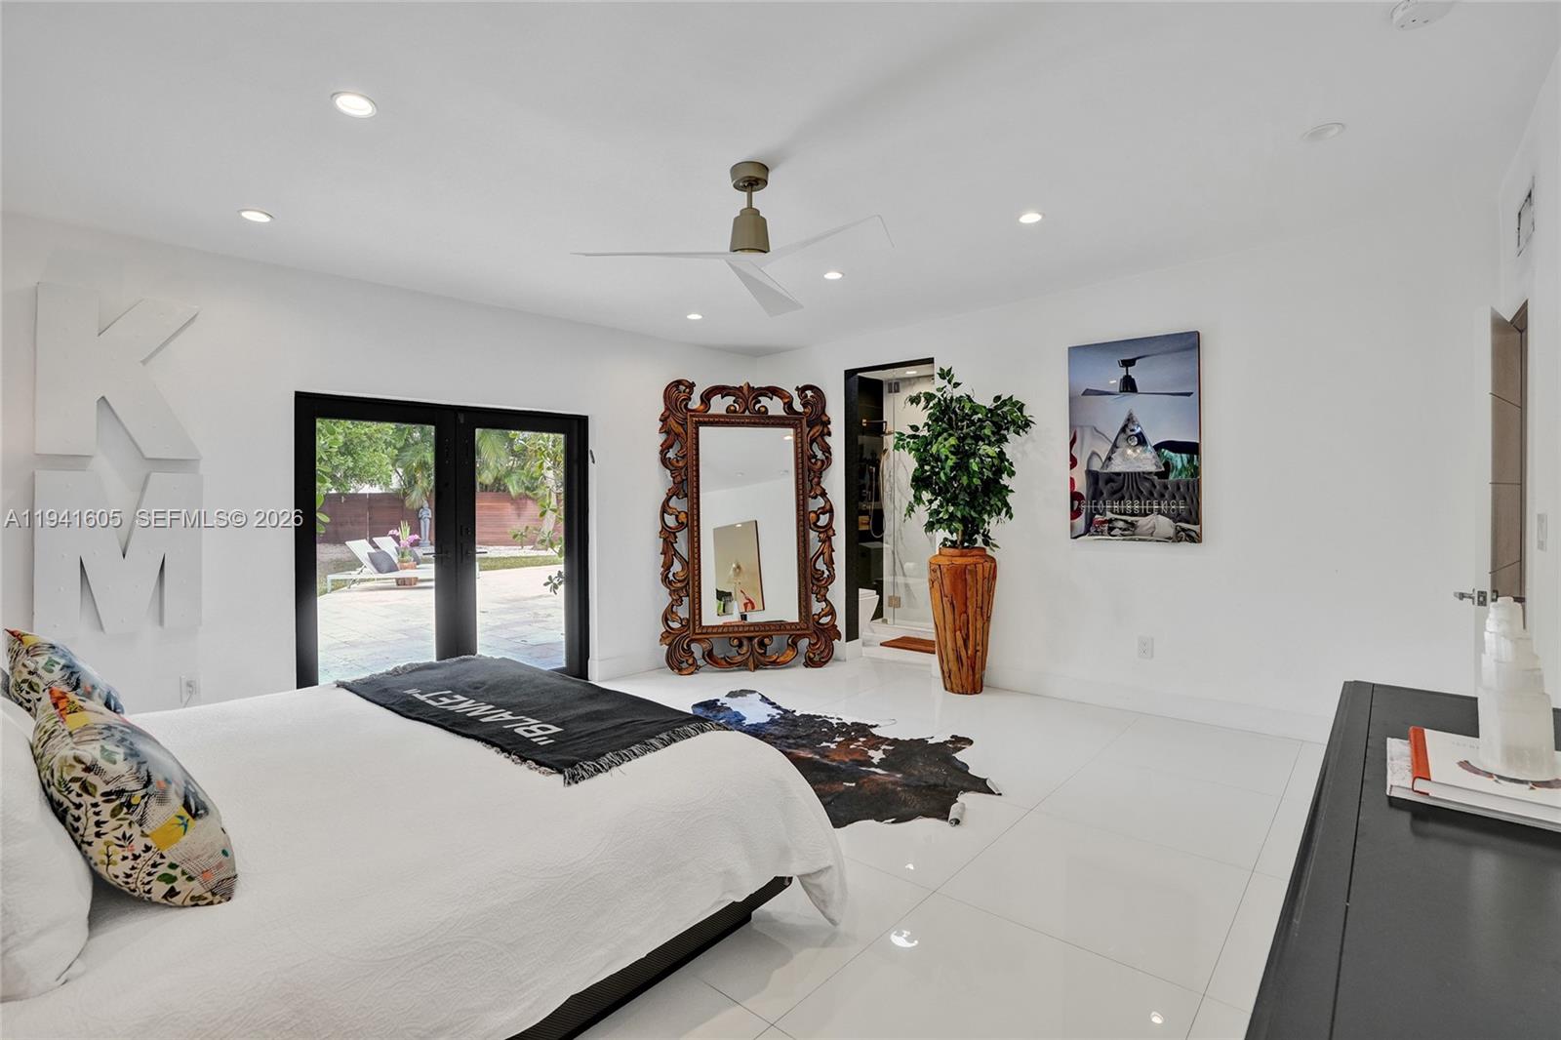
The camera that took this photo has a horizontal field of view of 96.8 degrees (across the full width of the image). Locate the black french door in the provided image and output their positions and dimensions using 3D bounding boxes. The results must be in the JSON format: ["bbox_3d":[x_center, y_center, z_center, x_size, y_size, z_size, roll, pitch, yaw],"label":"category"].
[{"bbox_3d":[-2.096,0.239,4.558,0.120,1.978,1.831,0,1,44],"label":"black french door"}]

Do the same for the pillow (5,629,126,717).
[{"bbox_3d":[-2.068,0.481,2.023,0.470,0.480,0.190,0,33,42],"label":"pillow"}]

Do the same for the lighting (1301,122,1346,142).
[{"bbox_3d":[2.071,-1.476,2.640,0.135,0.030,0.135,0,1,42],"label":"lighting"}]

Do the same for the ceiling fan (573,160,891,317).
[{"bbox_3d":[-0.189,-1.227,2.808,1.240,0.399,1.320,0,1,-11],"label":"ceiling fan"}]

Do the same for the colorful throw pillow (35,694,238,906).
[{"bbox_3d":[-1.237,0.474,1.320,0.470,0.480,0.190,0,28,42],"label":"colorful throw pillow"}]

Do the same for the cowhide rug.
[{"bbox_3d":[0.180,1.214,3.869,1.490,0.020,2.350,-1,1,-33],"label":"cowhide rug"}]

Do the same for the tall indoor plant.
[{"bbox_3d":[1.268,0.064,4.888,0.970,2.280,0.880,0,1,42],"label":"tall indoor plant"}]

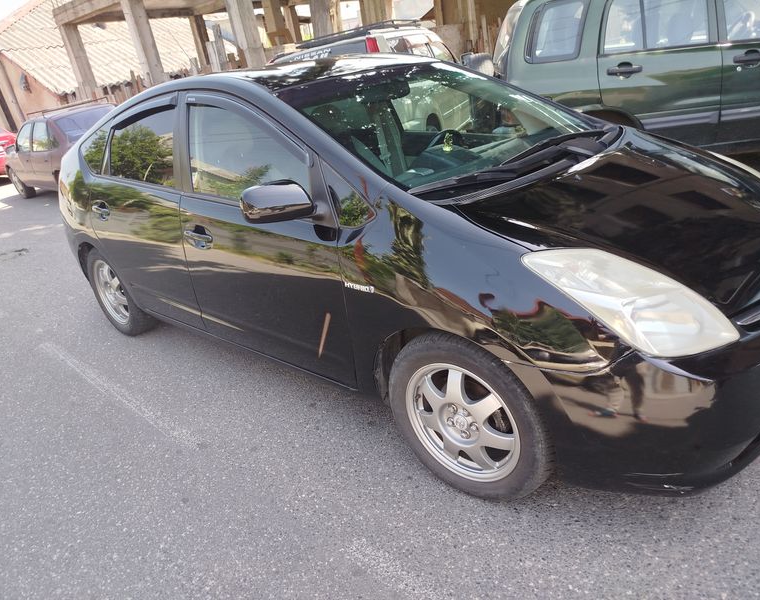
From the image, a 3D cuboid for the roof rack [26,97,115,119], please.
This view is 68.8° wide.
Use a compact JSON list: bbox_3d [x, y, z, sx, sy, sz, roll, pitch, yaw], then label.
[{"bbox_3d":[-5.599,-3.451,9.970,1.000,0.120,1.080,13,31,42],"label":"roof rack"}]

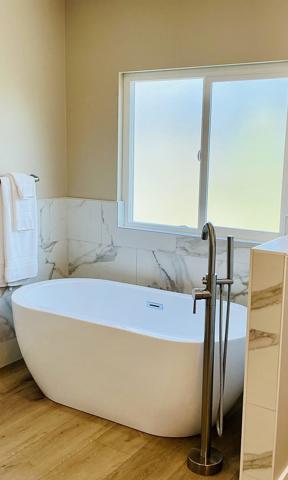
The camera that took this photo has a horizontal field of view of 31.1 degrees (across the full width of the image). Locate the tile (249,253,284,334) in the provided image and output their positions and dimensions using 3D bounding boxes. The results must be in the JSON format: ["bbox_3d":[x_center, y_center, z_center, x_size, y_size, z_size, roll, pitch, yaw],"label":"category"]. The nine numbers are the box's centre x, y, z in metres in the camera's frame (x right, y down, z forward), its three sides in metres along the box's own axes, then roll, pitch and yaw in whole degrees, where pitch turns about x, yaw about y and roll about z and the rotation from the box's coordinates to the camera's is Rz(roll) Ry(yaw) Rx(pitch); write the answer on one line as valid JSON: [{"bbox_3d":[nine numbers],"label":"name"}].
[{"bbox_3d":[0.455,0.191,1.902,0.128,0.300,0.015,7,11,32],"label":"tile"}]

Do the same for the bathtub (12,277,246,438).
[{"bbox_3d":[-0.096,0.649,2.965,1.493,0.586,0.768,7,11,32],"label":"bathtub"}]

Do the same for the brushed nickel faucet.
[{"bbox_3d":[0.293,0.486,2.345,0.182,1.129,0.278,0,10,-4],"label":"brushed nickel faucet"}]

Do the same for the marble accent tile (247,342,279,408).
[{"bbox_3d":[0.449,0.512,1.956,0.128,0.242,0.015,7,11,32],"label":"marble accent tile"}]

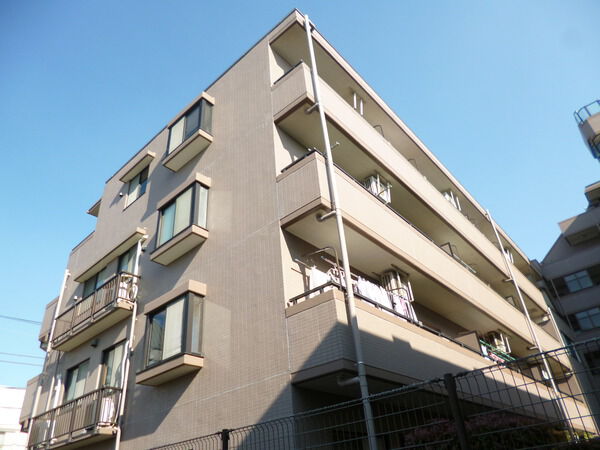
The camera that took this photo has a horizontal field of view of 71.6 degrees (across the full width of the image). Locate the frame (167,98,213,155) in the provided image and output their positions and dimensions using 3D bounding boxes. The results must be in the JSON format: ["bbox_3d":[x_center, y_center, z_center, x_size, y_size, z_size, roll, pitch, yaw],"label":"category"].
[{"bbox_3d":[-3.017,-2.519,11.401,1.532,1.274,0.401,-30,-41,31],"label":"frame"}]

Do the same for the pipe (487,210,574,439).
[{"bbox_3d":[8.346,3.544,15.112,0.120,10.650,0.120,-30,-41,31],"label":"pipe"}]

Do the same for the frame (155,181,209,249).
[{"bbox_3d":[-2.746,-0.114,9.714,1.456,1.274,0.401,-30,-41,31],"label":"frame"}]

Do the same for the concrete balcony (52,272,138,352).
[{"bbox_3d":[-5.530,2.368,11.061,3.450,0.860,0.475,-30,-41,31],"label":"concrete balcony"}]

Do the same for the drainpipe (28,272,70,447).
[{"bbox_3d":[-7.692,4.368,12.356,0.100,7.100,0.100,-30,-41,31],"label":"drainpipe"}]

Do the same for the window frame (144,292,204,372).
[{"bbox_3d":[-2.471,2.141,8.112,1.401,1.245,0.401,-30,-41,31],"label":"window frame"}]

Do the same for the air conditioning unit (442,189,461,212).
[{"bbox_3d":[6.040,-0.842,16.577,0.380,0.680,0.760,-30,-41,31],"label":"air conditioning unit"}]

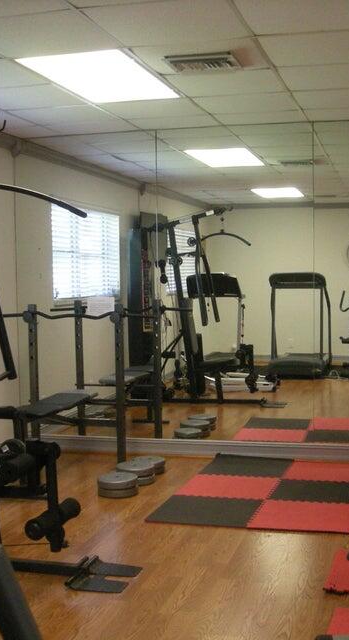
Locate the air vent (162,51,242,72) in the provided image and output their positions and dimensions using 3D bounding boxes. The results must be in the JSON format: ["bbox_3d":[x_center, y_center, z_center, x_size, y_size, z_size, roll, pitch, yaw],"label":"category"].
[{"bbox_3d":[0.149,-1.318,4.417,0.352,0.040,0.352,1,3,15],"label":"air vent"}]

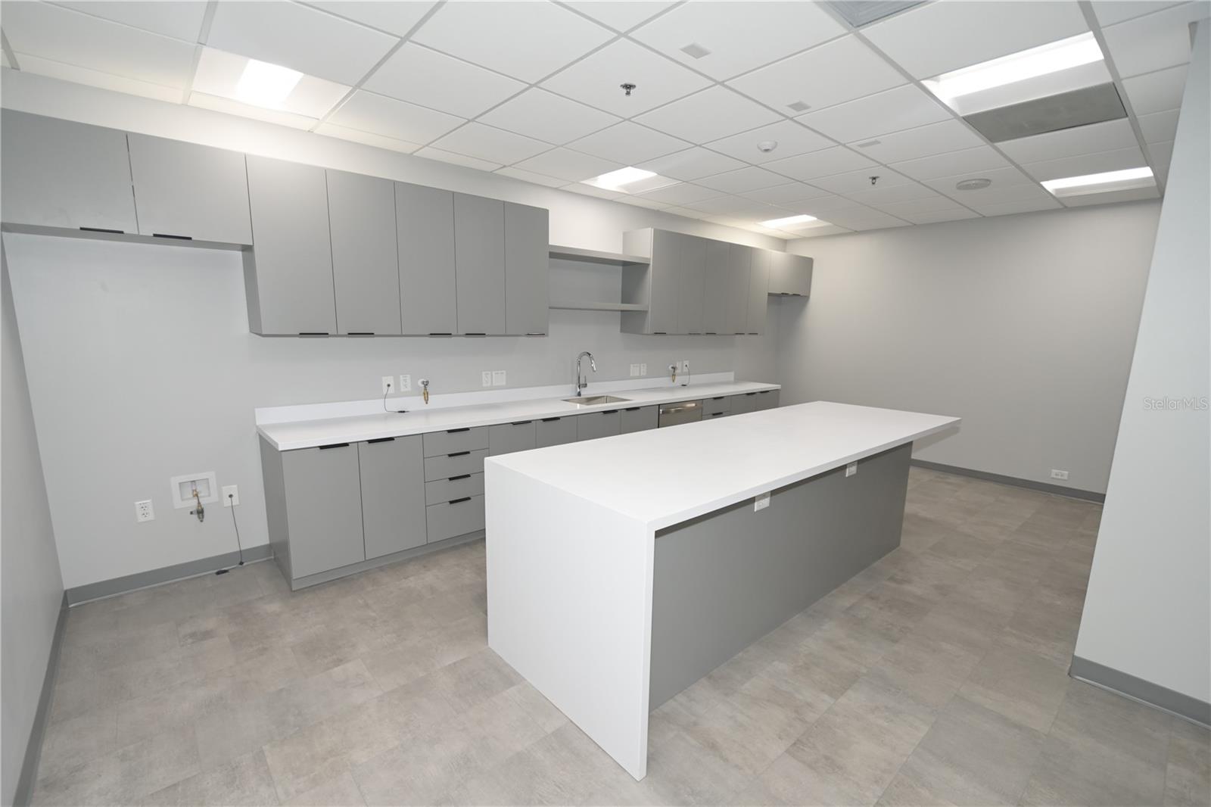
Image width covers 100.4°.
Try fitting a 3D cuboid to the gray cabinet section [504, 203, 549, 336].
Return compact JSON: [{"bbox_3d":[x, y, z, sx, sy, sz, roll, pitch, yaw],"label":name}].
[{"bbox_3d":[-0.686,-1.001,3.874,0.373,0.917,0.380,-7,12,-40],"label":"gray cabinet section"}]

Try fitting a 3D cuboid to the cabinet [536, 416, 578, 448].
[{"bbox_3d":[-0.552,0.450,4.118,0.381,0.772,0.570,-6,12,-39],"label":"cabinet"}]

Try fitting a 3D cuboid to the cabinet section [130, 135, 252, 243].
[{"bbox_3d":[-2.143,-1.062,2.625,0.450,0.453,0.380,-7,12,-40],"label":"cabinet section"}]

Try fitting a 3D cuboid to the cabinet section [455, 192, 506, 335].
[{"bbox_3d":[-0.971,-0.968,3.637,0.371,0.917,0.380,-7,12,-40],"label":"cabinet section"}]

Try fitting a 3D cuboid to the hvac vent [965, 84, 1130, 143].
[{"bbox_3d":[2.336,-1.535,2.687,0.601,0.030,0.587,-6,12,-39],"label":"hvac vent"}]

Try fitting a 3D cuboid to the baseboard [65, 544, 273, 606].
[{"bbox_3d":[-2.474,0.978,2.926,0.907,0.100,0.015,-6,12,-39],"label":"baseboard"}]

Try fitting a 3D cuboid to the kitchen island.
[{"bbox_3d":[0.933,0.620,2.923,2.975,0.914,1.004,-6,12,-39],"label":"kitchen island"}]

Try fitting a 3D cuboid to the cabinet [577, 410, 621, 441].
[{"bbox_3d":[-0.232,0.414,4.382,0.453,0.772,0.570,-6,12,-39],"label":"cabinet"}]

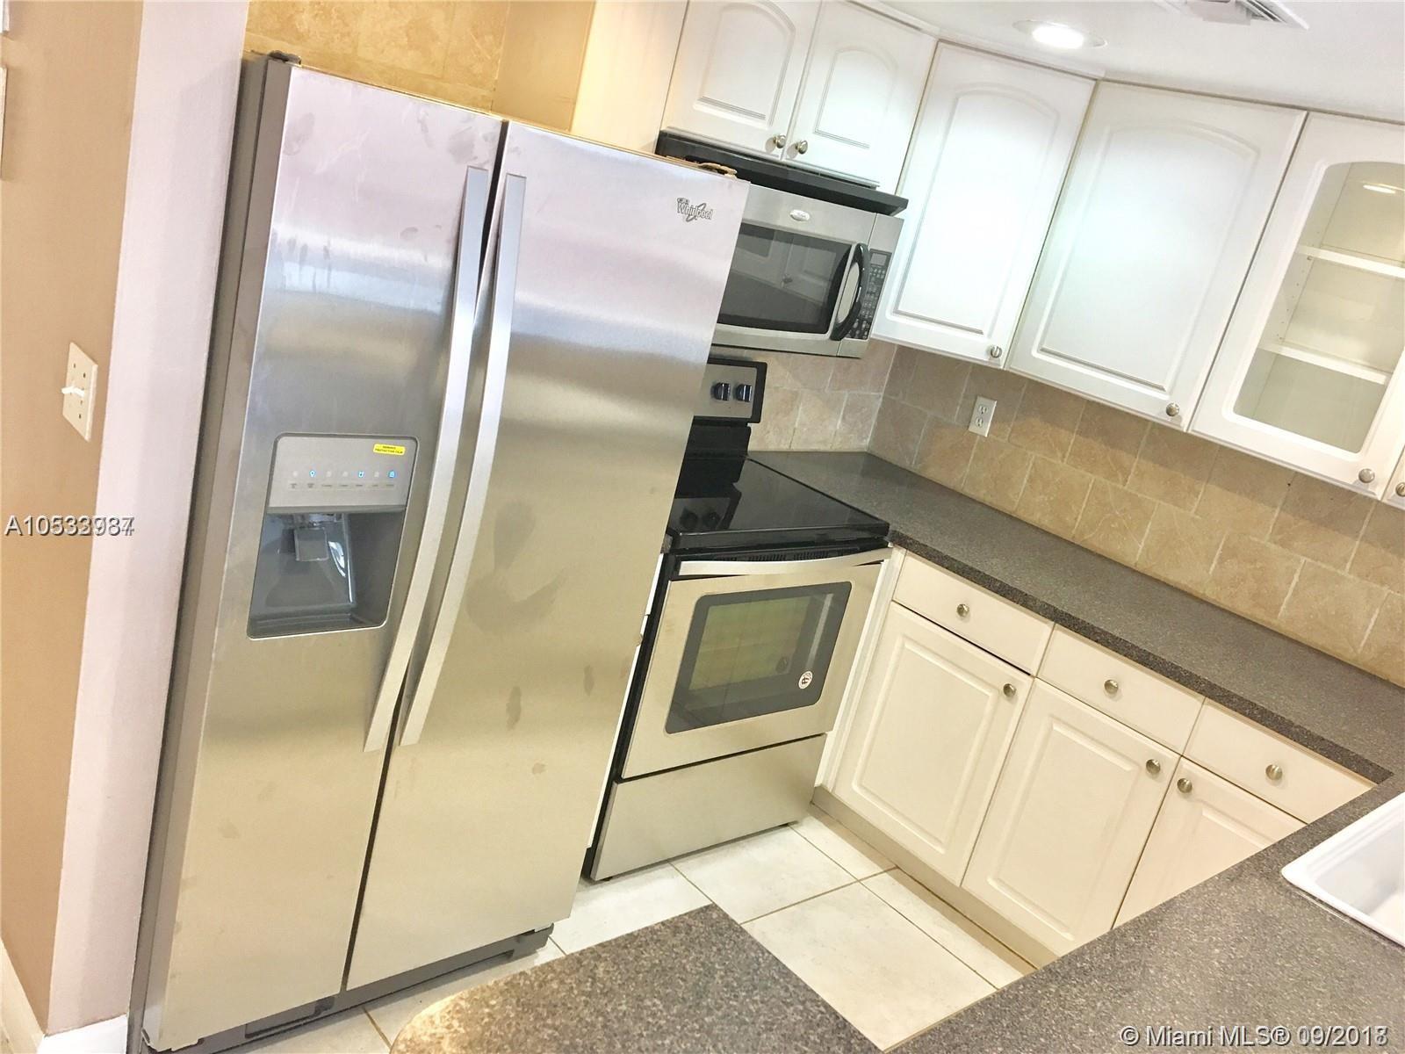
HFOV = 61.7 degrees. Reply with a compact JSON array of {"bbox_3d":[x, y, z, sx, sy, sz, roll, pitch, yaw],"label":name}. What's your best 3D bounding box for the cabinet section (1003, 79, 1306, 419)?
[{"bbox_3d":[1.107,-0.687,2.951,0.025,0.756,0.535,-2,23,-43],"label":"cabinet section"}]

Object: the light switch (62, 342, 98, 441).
[{"bbox_3d":[-0.887,-0.192,1.661,0.018,0.115,0.122,-2,23,-43],"label":"light switch"}]

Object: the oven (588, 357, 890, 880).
[{"bbox_3d":[-0.035,0.205,3.185,0.757,1.215,0.670,-2,23,-43],"label":"oven"}]

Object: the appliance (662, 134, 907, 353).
[{"bbox_3d":[0.089,-0.712,2.986,0.780,0.435,0.410,-2,23,-43],"label":"appliance"}]

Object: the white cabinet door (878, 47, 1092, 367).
[{"bbox_3d":[0.718,-0.842,3.142,0.410,0.757,0.025,14,17,0],"label":"white cabinet door"}]

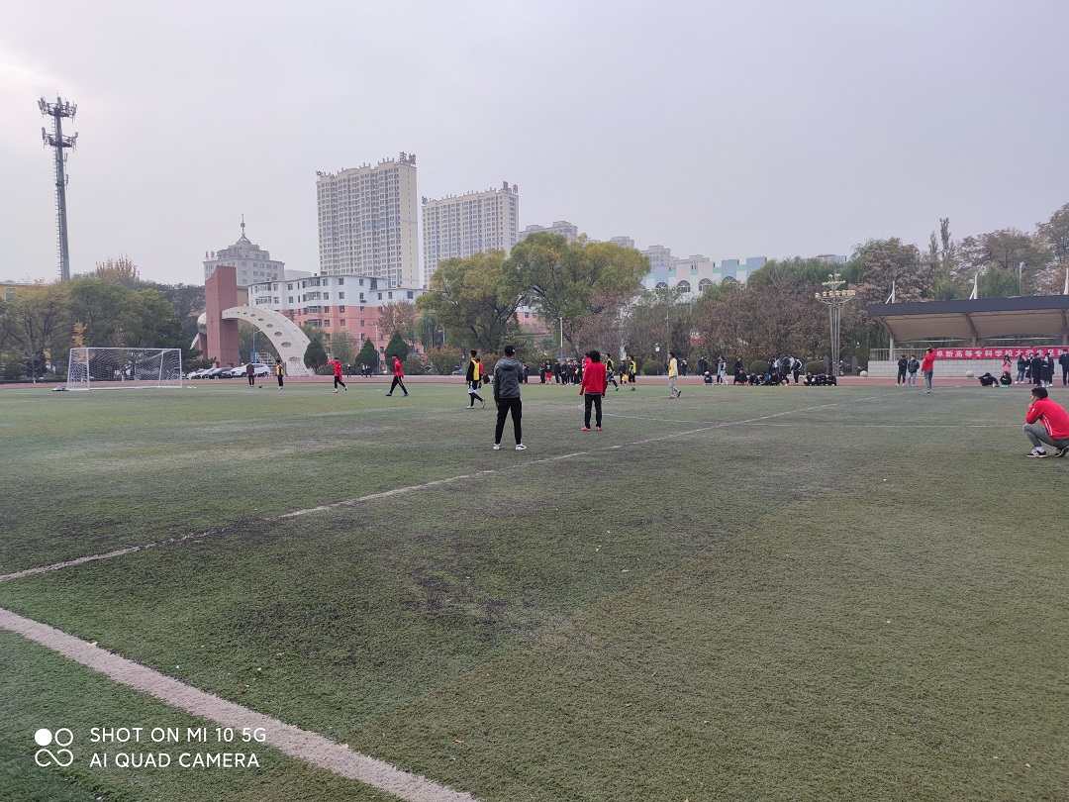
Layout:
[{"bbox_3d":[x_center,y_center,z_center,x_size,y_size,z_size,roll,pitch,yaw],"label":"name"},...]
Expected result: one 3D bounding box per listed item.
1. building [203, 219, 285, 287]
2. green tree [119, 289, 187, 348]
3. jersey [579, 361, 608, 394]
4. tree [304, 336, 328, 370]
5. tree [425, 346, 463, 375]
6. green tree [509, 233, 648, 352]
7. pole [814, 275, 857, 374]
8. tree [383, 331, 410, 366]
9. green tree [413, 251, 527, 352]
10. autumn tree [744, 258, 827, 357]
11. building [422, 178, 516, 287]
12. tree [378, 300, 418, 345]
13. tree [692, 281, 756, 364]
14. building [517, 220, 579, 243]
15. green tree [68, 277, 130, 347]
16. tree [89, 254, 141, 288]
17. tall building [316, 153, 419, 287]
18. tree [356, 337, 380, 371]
[{"bbox_3d":[-111.810,-41.778,288.015,31.000,57.675,27.000,-2,3,-17],"label":"building"},{"bbox_3d":[-43.760,-7.634,85.000,7.720,10.270,7.720,-1,3,0],"label":"green tree"},{"bbox_3d":[1.297,-0.480,15.999,0.570,0.705,0.320,-1,3,-5],"label":"jersey"},{"bbox_3d":[-29.219,-6.148,99.000,3.170,5.290,3.170,-1,3,0],"label":"tree"},{"bbox_3d":[-8.994,-3.999,73.884,3.900,3.046,3.600,-1,3,0],"label":"tree"},{"bbox_3d":[4.637,-9.999,76.564,13.500,14.303,13.000,-1,3,0],"label":"green tree"},{"bbox_3d":[25.738,-6.504,63.500,3.560,8.790,3.560,-1,3,0],"label":"pole"},{"bbox_3d":[-18.510,-6.412,99.000,3.570,5.950,3.570,-1,3,0],"label":"tree"},{"bbox_3d":[-8.355,-11.594,97.000,14.250,16.320,14.250,-1,3,0],"label":"green tree"},{"bbox_3d":[25.491,-8.438,75.000,8.410,11.670,8.410,-1,3,0],"label":"autumn tree"},{"bbox_3d":[-37.918,-72.256,440.984,60.000,99.097,13.500,1,4,34],"label":"building"},{"bbox_3d":[-17.810,-8.477,97.663,5.200,9.596,5.000,-1,3,0],"label":"tree"},{"bbox_3d":[15.628,-5.940,60.776,5.500,7.626,5.300,-1,3,0],"label":"tree"},{"bbox_3d":[7.779,-67.678,466.000,36.000,89.300,16.500,1,3,31],"label":"building"},{"bbox_3d":[-47.704,-7.843,81.000,6.810,11.250,6.810,-1,3,0],"label":"green tree"},{"bbox_3d":[-58.673,-11.894,104.447,7.200,16.925,7.000,-1,3,0],"label":"tree"},{"bbox_3d":[-84.952,-67.786,379.096,60.000,98.566,13.500,1,4,34],"label":"tall building"},{"bbox_3d":[-22.245,-6.016,99.000,3.110,5.160,3.110,-1,3,0],"label":"tree"}]

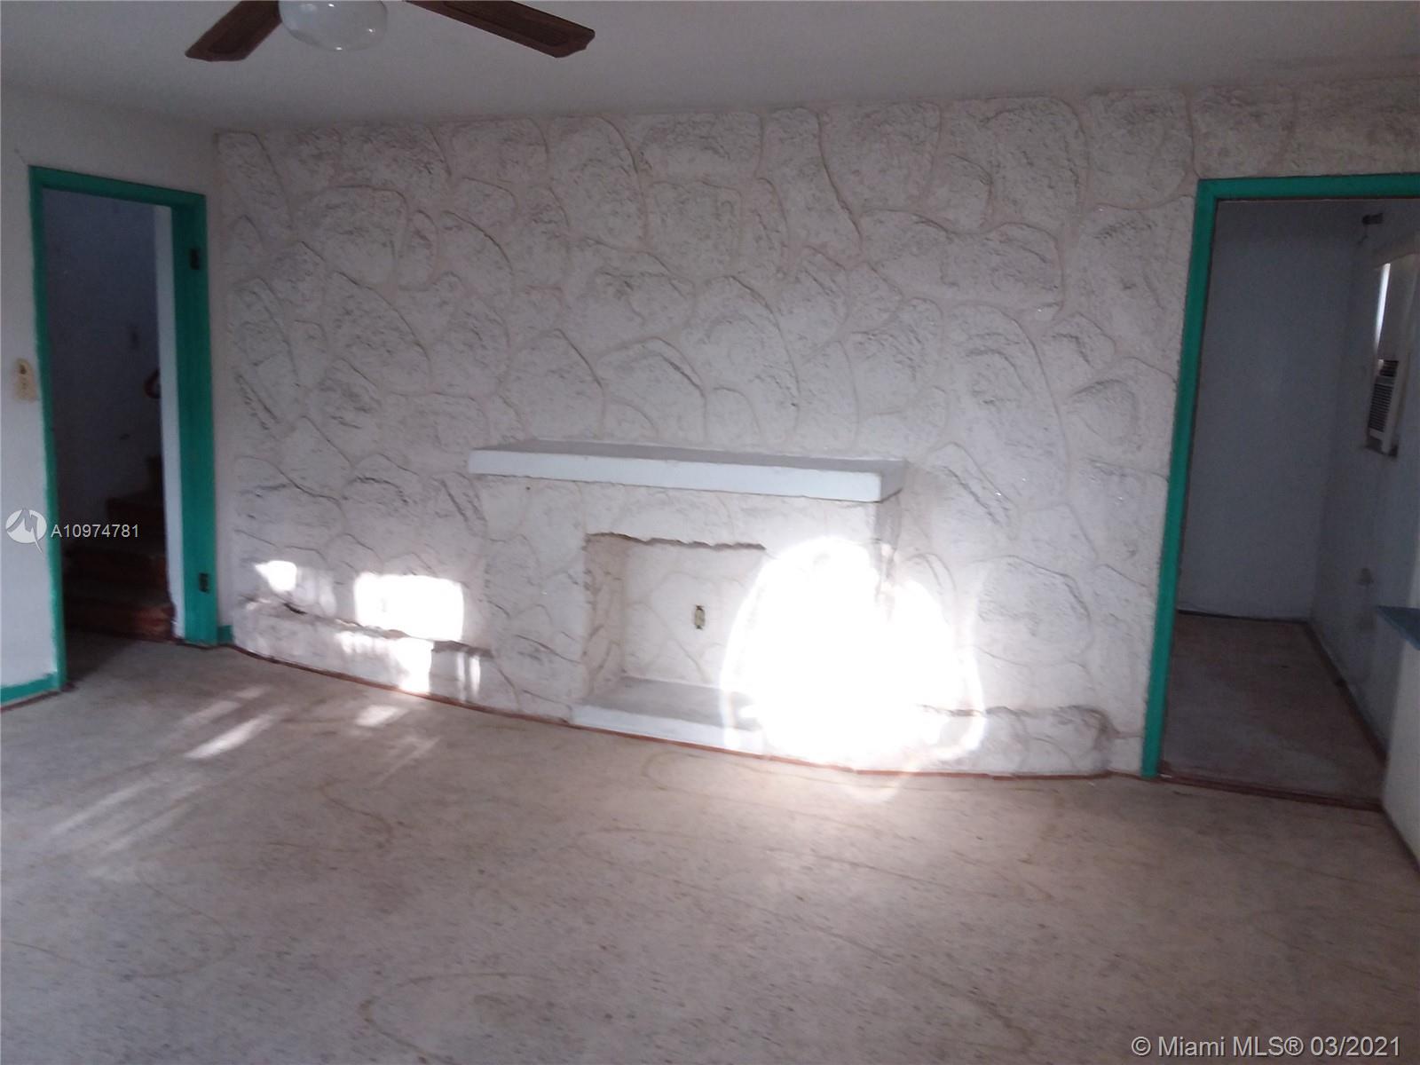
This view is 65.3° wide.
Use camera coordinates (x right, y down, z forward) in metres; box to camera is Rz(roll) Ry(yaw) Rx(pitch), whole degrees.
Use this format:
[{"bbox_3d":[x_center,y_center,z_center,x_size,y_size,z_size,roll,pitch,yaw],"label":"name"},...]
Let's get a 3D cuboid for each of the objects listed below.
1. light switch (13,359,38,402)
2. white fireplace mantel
[{"bbox_3d":[-2.692,-0.596,4.360,0.020,0.150,0.085,5,9,20],"label":"light switch"},{"bbox_3d":[-0.094,-0.248,4.238,1.590,0.099,0.471,5,9,18],"label":"white fireplace mantel"}]

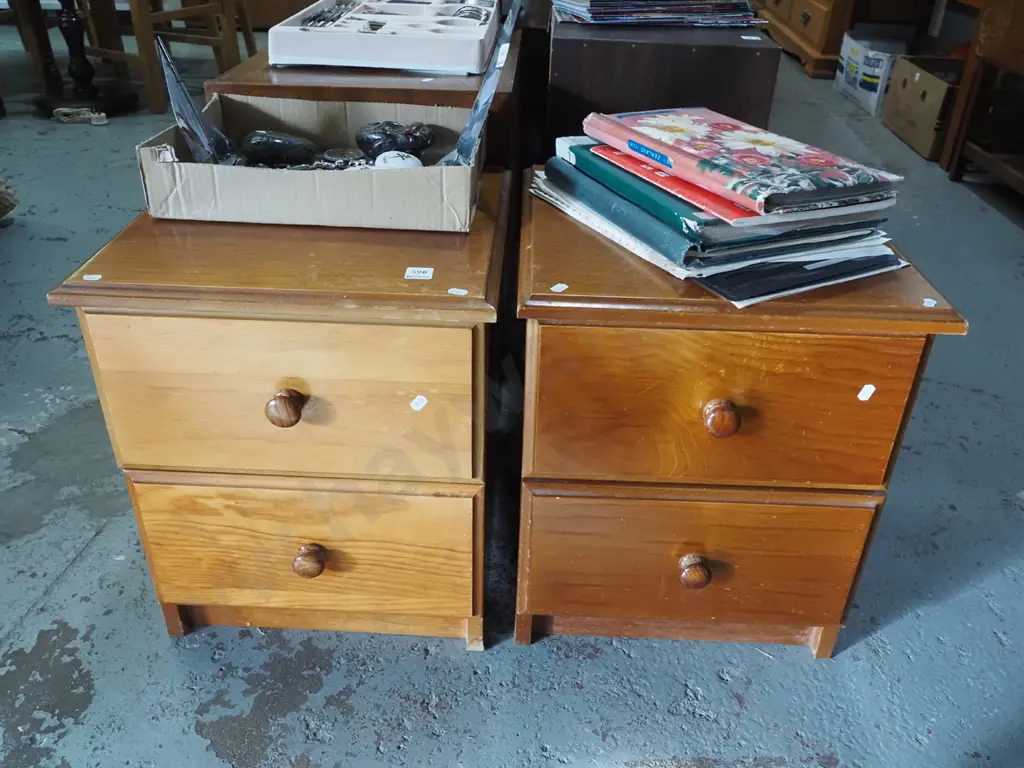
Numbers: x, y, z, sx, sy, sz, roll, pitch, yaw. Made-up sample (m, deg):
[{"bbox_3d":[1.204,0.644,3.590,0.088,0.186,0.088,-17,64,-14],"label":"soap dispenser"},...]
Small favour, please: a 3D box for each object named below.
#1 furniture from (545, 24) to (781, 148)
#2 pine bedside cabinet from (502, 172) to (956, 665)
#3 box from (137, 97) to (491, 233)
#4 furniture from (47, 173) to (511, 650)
[{"bbox_3d":[0.259,-0.390,1.688,0.363,0.650,0.440,4,32,3],"label":"furniture"},{"bbox_3d":[0.223,0.034,1.115,0.435,0.518,0.443,2,32,1],"label":"pine bedside cabinet"},{"bbox_3d":[-0.232,-0.292,1.064,0.385,0.088,0.250,3,32,2],"label":"box"},{"bbox_3d":[-0.231,0.023,1.111,0.435,0.518,0.443,2,32,1],"label":"furniture"}]

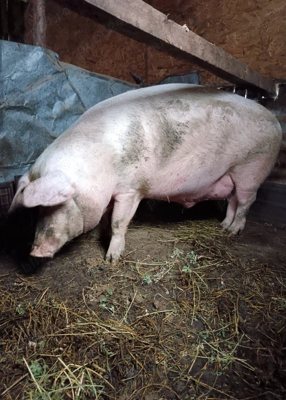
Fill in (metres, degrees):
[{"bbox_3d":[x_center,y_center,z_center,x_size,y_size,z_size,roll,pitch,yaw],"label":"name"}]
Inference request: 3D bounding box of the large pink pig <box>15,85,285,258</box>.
[{"bbox_3d":[0.123,-0.165,1.810,1.560,0.900,0.520,-8,21,-23],"label":"large pink pig"}]

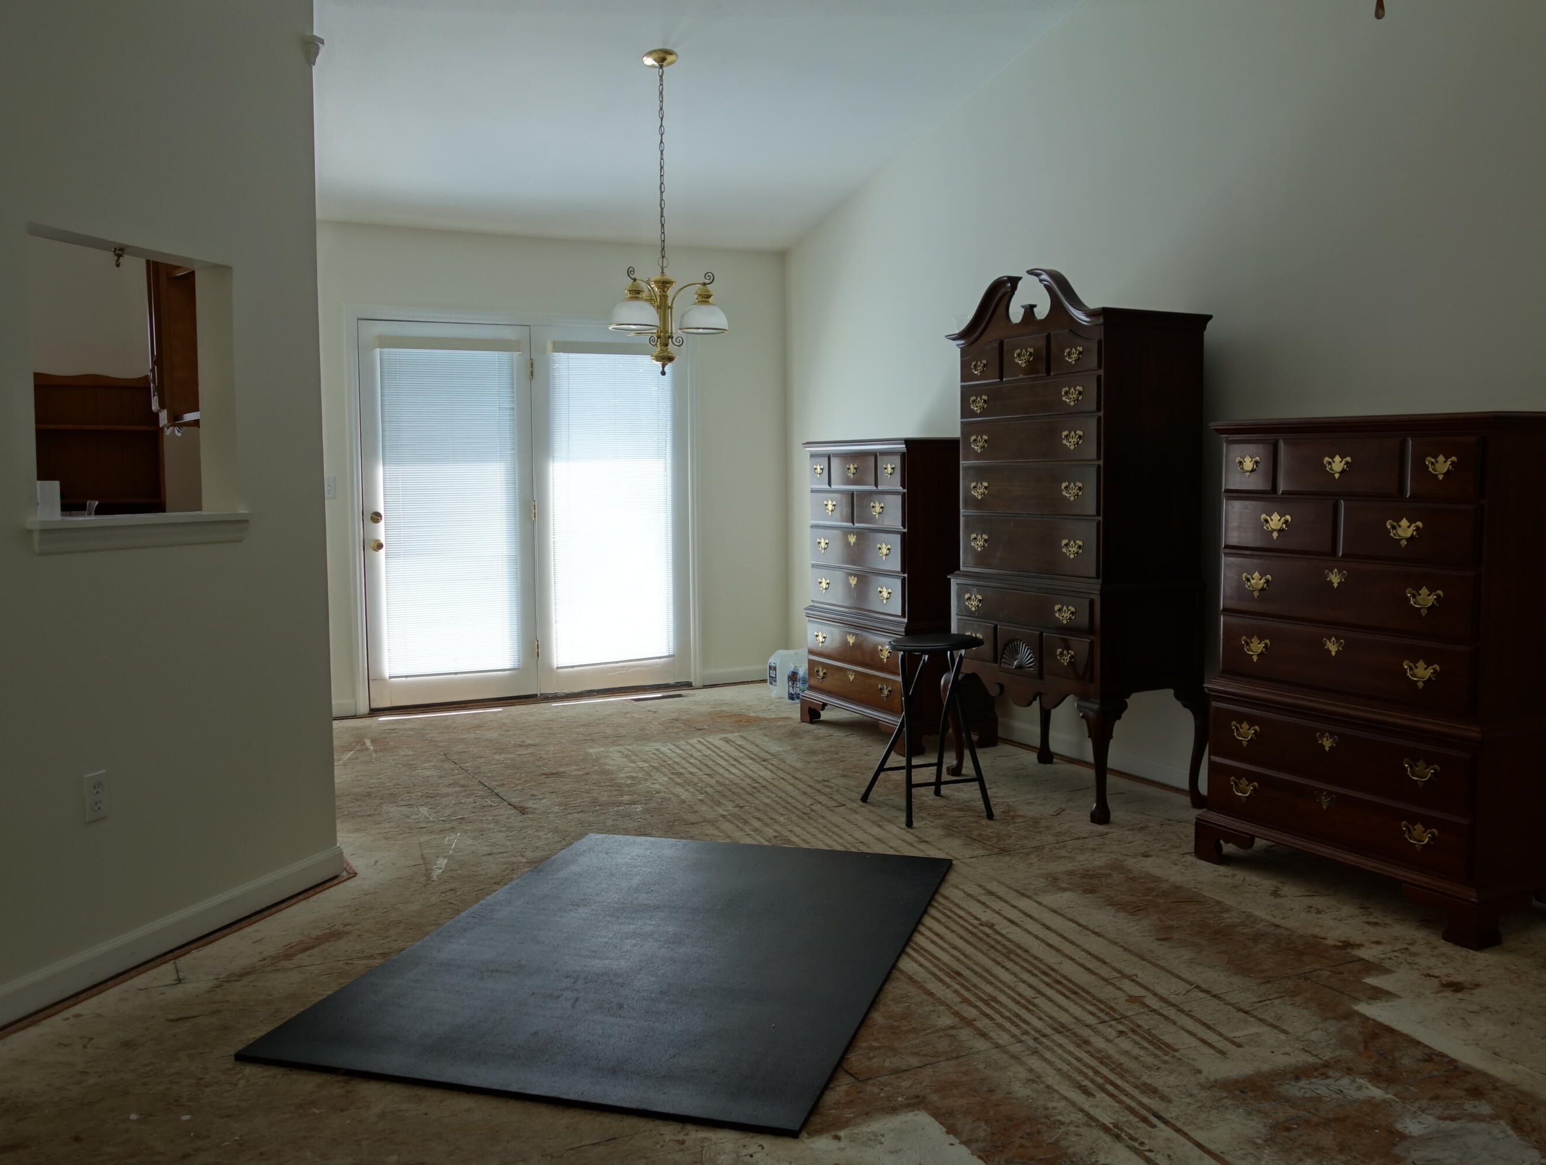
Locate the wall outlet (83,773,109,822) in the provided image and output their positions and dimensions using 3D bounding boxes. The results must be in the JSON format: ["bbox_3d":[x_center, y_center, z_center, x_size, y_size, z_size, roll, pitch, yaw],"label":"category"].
[{"bbox_3d":[-1.621,0.512,3.252,0.009,0.115,0.070,1,5,18],"label":"wall outlet"}]

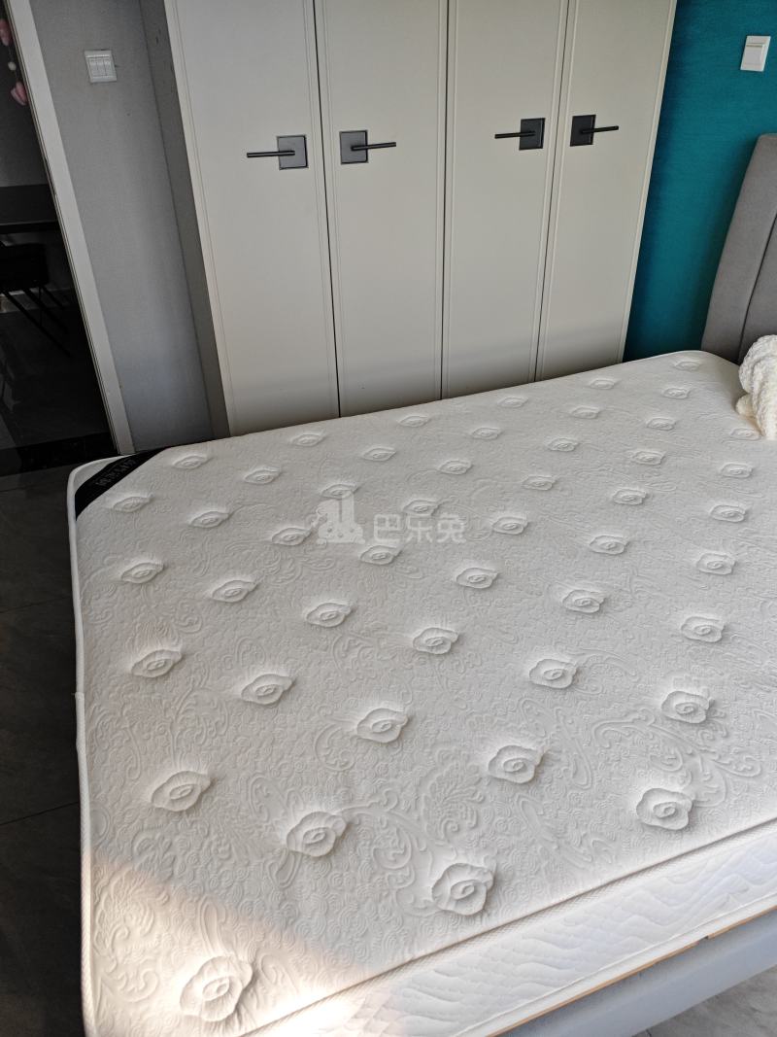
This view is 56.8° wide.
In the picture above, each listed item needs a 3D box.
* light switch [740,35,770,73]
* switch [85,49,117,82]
[{"bbox_3d":[1.079,-1.360,2.105,0.012,0.086,0.086,-12,33,-17],"label":"light switch"},{"bbox_3d":[-0.951,-1.494,2.377,0.086,0.086,0.012,-12,33,-17],"label":"switch"}]

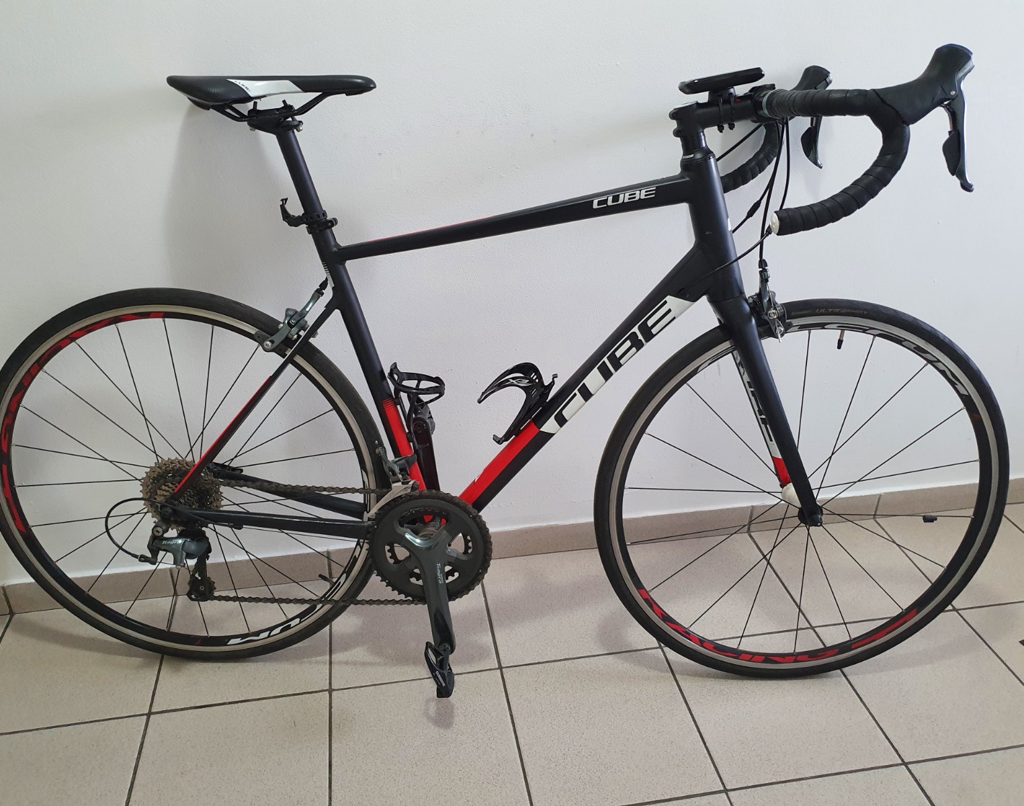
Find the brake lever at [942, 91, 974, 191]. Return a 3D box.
[{"bbox_3d":[0.514,-0.297,0.922,0.050,0.111,0.030,0,20,-1],"label":"brake lever"}]

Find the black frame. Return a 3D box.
[{"bbox_3d":[-0.029,-0.091,1.239,1.037,0.710,0.136,1,20,1],"label":"black frame"}]

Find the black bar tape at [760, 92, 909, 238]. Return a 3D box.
[{"bbox_3d":[0.390,-0.305,1.007,0.140,0.172,0.188,0,20,-1],"label":"black bar tape"}]

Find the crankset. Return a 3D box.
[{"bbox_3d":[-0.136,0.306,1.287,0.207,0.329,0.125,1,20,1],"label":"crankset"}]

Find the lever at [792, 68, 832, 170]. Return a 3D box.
[{"bbox_3d":[0.484,-0.463,1.313,0.065,0.161,0.040,0,20,-1],"label":"lever"}]

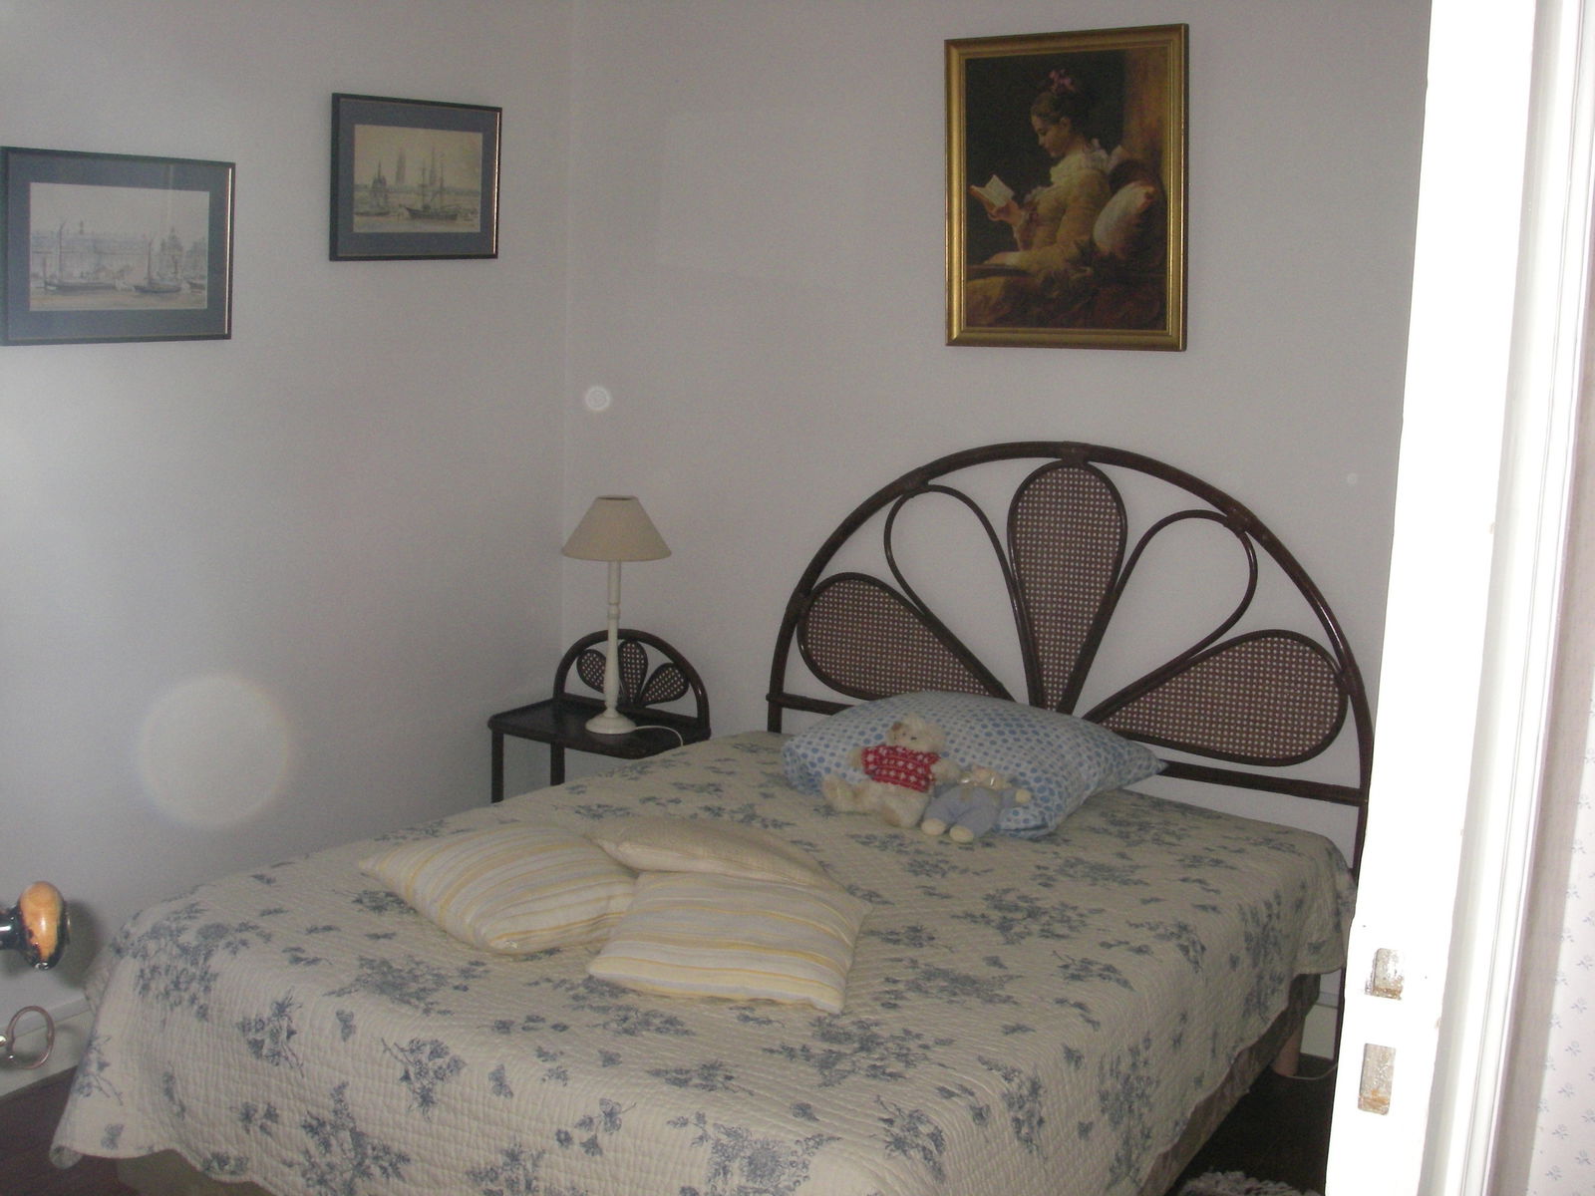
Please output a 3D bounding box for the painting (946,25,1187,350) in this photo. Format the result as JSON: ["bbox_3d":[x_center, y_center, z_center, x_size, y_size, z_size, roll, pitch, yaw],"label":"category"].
[{"bbox_3d":[0.573,-0.874,3.788,0.557,0.665,0.040,6,15,31],"label":"painting"}]

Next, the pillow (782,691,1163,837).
[{"bbox_3d":[0.360,0.340,3.833,0.690,0.180,0.470,8,21,30],"label":"pillow"}]

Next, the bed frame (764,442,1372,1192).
[{"bbox_3d":[0.066,0.434,3.197,1.480,1.302,1.945,8,13,30],"label":"bed frame"}]

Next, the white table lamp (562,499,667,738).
[{"bbox_3d":[-0.465,0.040,4.417,0.272,0.600,0.272,1,11,0],"label":"white table lamp"}]

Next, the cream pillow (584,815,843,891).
[{"bbox_3d":[-0.130,0.474,3.261,0.470,0.125,0.380,8,8,30],"label":"cream pillow"}]

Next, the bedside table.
[{"bbox_3d":[-0.510,0.465,4.478,0.495,0.730,0.330,8,13,30],"label":"bedside table"}]

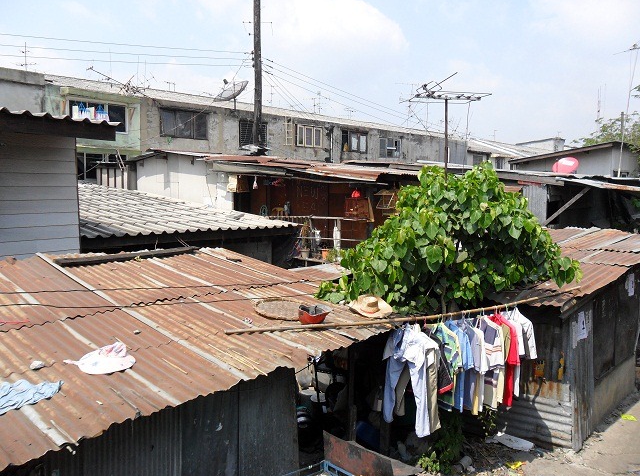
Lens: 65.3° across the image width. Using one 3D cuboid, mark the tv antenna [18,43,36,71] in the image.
[{"bbox_3d":[-12.305,-7.635,21.000,0.850,1.250,0.850,-2,5,-20],"label":"tv antenna"}]

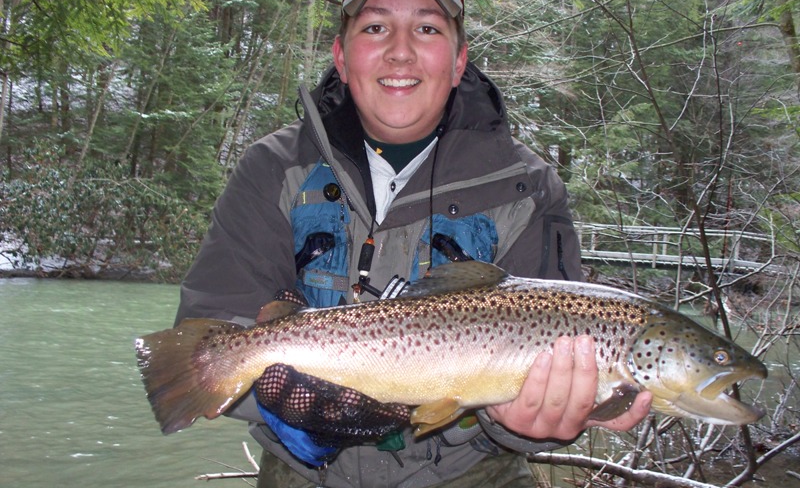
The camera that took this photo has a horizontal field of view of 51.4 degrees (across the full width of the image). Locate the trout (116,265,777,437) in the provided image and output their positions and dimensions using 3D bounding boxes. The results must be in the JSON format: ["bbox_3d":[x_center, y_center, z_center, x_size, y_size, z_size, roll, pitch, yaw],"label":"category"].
[{"bbox_3d":[0.043,0.101,0.790,0.600,0.165,0.100,1,-5,7],"label":"trout"}]

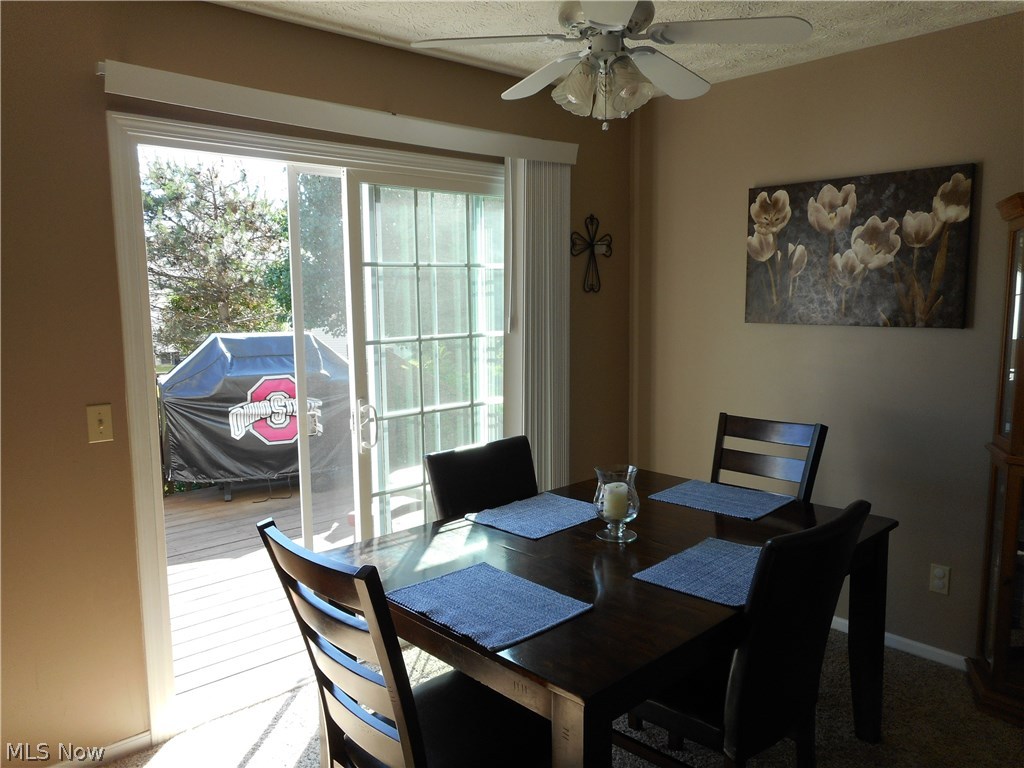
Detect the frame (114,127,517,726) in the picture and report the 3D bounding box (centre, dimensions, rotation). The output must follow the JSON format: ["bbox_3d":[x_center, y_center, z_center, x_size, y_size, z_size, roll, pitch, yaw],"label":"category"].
[{"bbox_3d":[-0.541,0.104,3.038,1.910,2.065,0.120,-7,10,-41],"label":"frame"}]

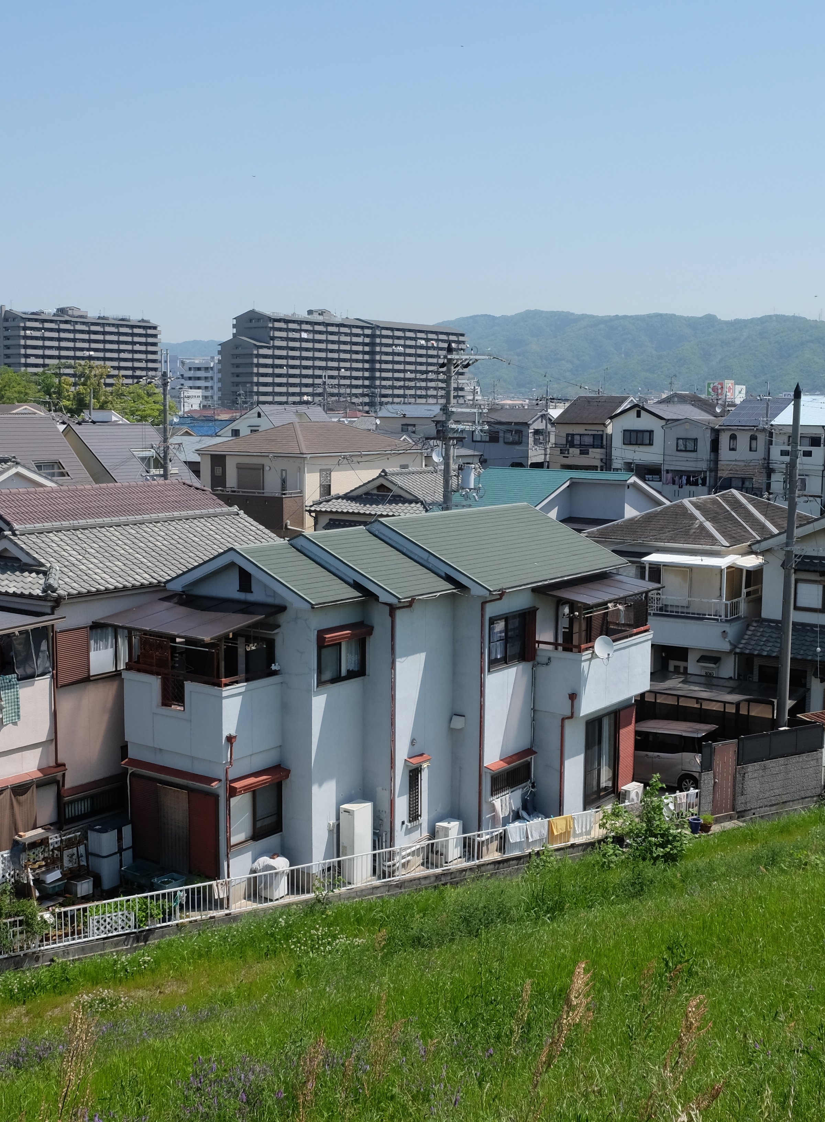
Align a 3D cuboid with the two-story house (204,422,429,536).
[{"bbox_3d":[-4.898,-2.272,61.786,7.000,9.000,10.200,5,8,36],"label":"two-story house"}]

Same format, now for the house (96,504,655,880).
[{"bbox_3d":[-0.102,2.718,30.088,7.100,7.560,12.400,5,8,36],"label":"house"}]

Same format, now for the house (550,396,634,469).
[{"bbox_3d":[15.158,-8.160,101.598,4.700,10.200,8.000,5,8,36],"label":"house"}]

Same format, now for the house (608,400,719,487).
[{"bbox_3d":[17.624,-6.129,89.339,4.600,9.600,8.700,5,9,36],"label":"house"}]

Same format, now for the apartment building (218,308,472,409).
[{"bbox_3d":[-20.034,-61.781,420.898,16.800,39.000,101.000,6,9,41],"label":"apartment building"}]

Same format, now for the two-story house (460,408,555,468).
[{"bbox_3d":[6.669,-7.433,101.454,9.200,9.500,4.500,5,9,36],"label":"two-story house"}]

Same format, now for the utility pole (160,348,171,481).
[{"bbox_3d":[-11.145,-3.297,57.185,0.450,12.546,0.500,5,9,36],"label":"utility pole"}]

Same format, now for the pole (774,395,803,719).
[{"bbox_3d":[10.510,0.247,35.097,0.330,10.200,0.330,5,8,36],"label":"pole"}]

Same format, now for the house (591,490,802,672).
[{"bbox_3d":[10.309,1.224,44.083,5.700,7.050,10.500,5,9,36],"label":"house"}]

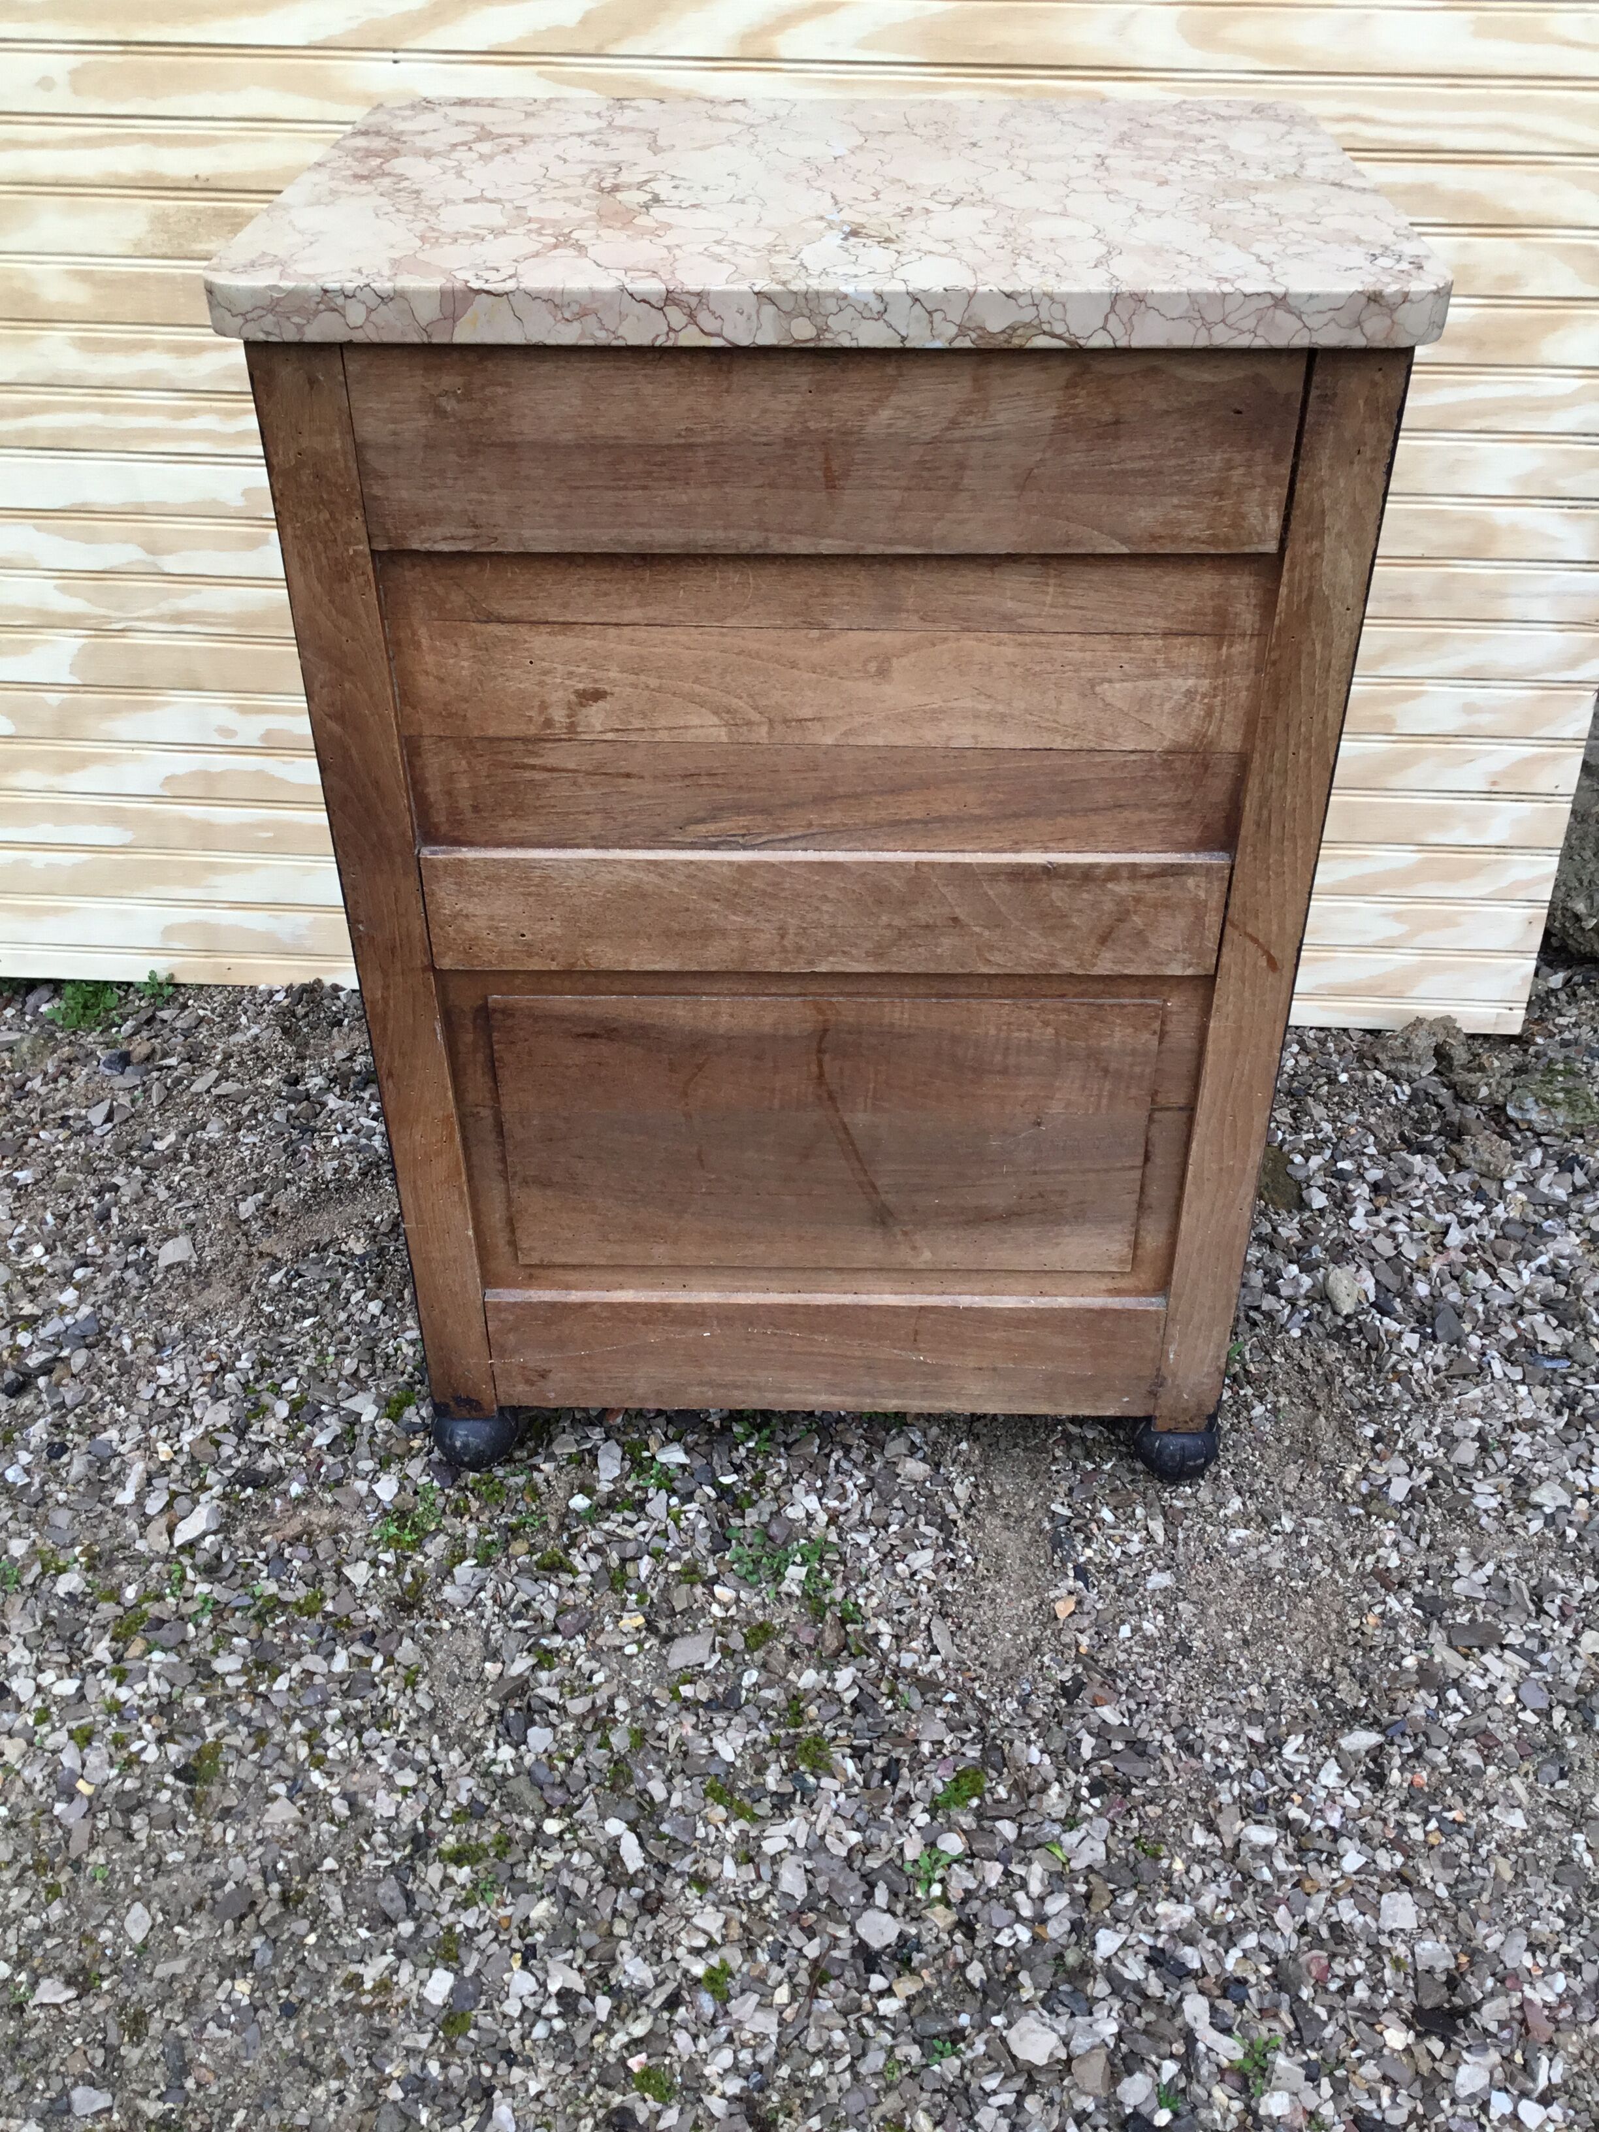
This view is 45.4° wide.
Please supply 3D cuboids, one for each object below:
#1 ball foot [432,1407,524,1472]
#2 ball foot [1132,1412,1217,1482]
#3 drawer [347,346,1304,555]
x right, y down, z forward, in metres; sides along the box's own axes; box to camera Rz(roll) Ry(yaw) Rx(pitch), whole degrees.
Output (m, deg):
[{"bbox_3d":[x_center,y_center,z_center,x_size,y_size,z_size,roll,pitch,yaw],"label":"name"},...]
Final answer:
[{"bbox_3d":[-0.221,0.249,1.303,0.057,0.047,0.057,1,37,1],"label":"ball foot"},{"bbox_3d":[0.255,0.255,1.291,0.057,0.047,0.057,1,37,1],"label":"ball foot"},{"bbox_3d":[0.014,-0.366,0.975,0.418,0.098,0.290,1,37,1],"label":"drawer"}]

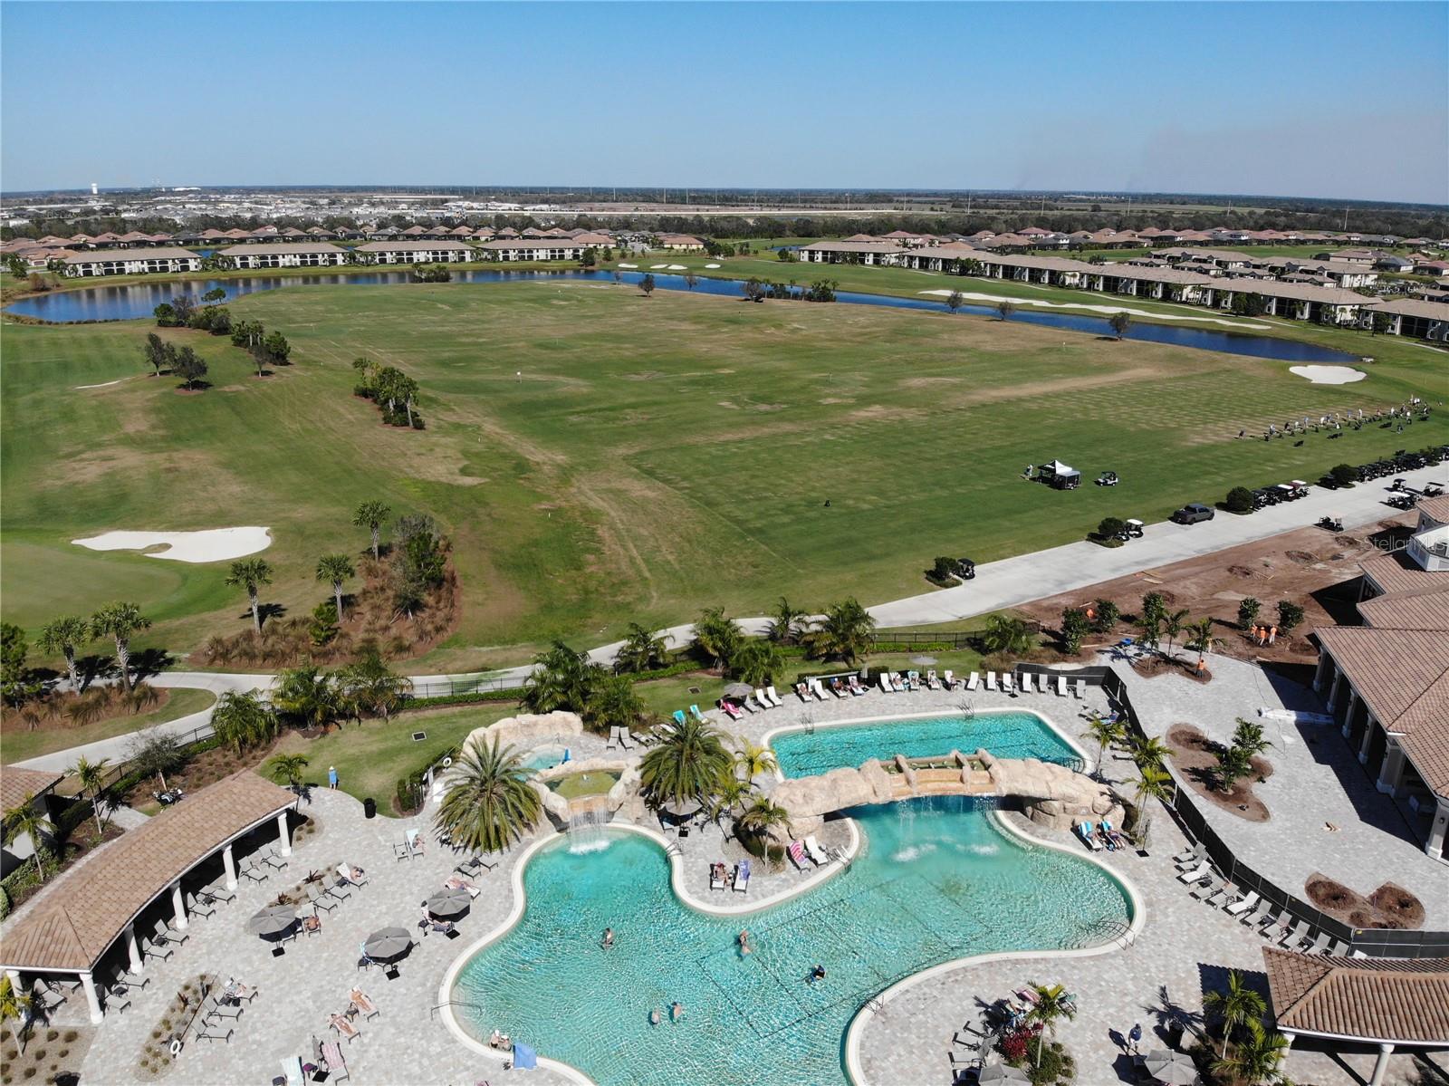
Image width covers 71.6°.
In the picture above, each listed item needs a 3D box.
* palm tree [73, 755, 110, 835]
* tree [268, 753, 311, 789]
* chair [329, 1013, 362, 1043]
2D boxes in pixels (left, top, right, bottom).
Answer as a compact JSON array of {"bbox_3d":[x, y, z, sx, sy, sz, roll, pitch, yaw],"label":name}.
[{"bbox_3d":[-42.487,17.073,67.536,2.700,5.900,2.700,1,19,0],"label":"palm tree"},{"bbox_3d":[-27.144,15.171,63.089,2.700,4.200,2.700,-9,22,-25],"label":"tree"},{"bbox_3d":[-19.790,25.363,52.552,1.727,0.720,0.680,15,24,36],"label":"chair"}]

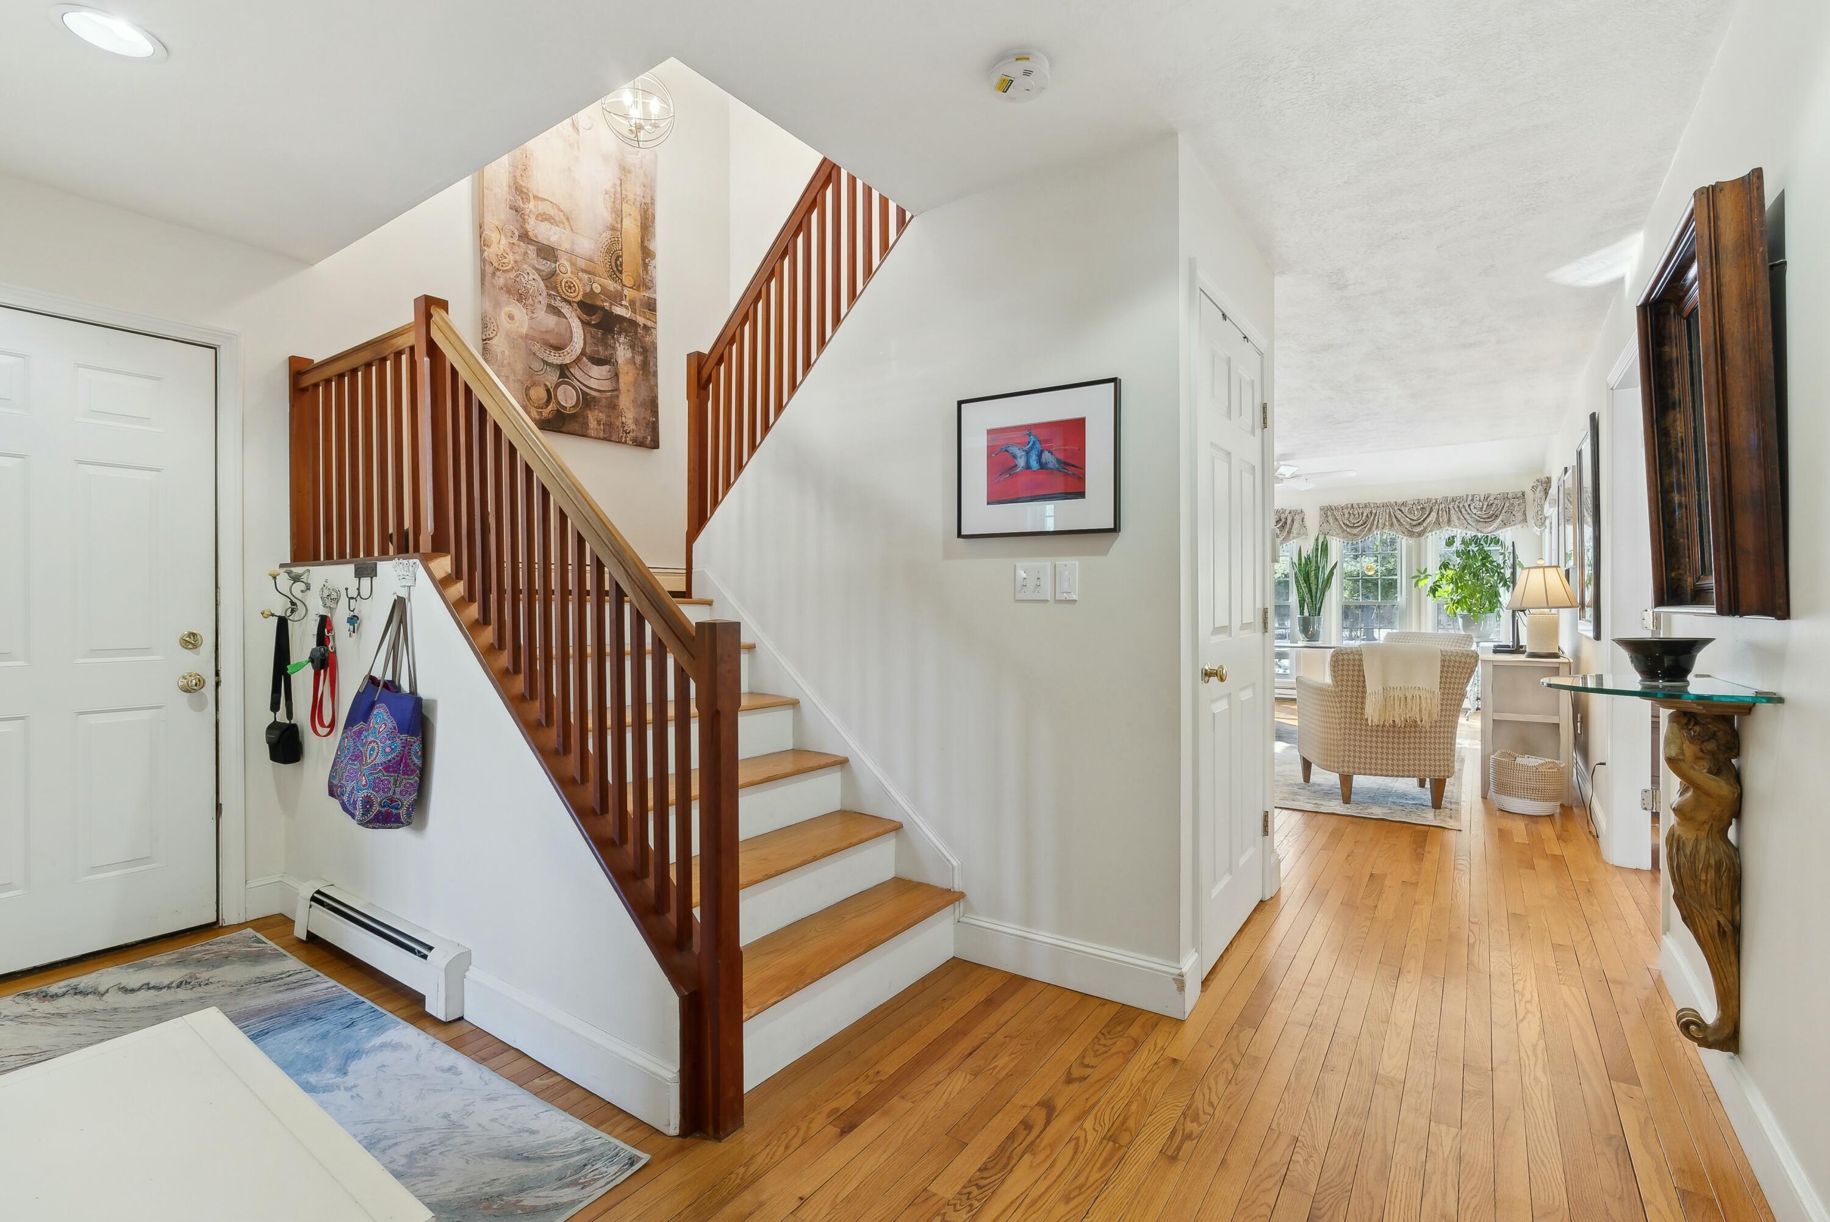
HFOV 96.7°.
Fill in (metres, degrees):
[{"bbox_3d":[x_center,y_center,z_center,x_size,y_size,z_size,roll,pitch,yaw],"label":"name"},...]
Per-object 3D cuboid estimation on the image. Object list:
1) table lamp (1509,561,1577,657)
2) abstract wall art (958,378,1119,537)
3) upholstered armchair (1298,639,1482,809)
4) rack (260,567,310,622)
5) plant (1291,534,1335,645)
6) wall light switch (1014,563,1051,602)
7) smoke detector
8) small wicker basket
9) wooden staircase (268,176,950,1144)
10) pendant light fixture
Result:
[{"bbox_3d":[3.708,0.002,4.803,0.410,0.560,0.410,0,1,35],"label":"table lamp"},{"bbox_3d":[0.365,-0.446,2.462,0.525,0.430,0.028,0,1,35],"label":"abstract wall art"},{"bbox_3d":[2.719,0.636,4.806,0.740,0.905,0.760,0,1,14],"label":"upholstered armchair"},{"bbox_3d":[-2.242,-0.062,2.886,0.150,0.200,0.110,0,1,35],"label":"rack"},{"bbox_3d":[3.619,-0.195,7.410,0.380,0.980,0.360,0,1,35],"label":"plant"},{"bbox_3d":[0.358,-0.087,2.479,0.117,0.116,0.018,0,1,35],"label":"wall light switch"},{"bbox_3d":[0.244,-1.275,1.941,0.145,0.050,0.145,0,1,0],"label":"smoke detector"},{"bbox_3d":[3.353,0.932,4.454,0.350,0.310,0.270,0,1,35],"label":"small wicker basket"},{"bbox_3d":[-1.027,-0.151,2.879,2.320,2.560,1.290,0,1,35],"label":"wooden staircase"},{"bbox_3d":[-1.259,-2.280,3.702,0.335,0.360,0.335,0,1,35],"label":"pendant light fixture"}]

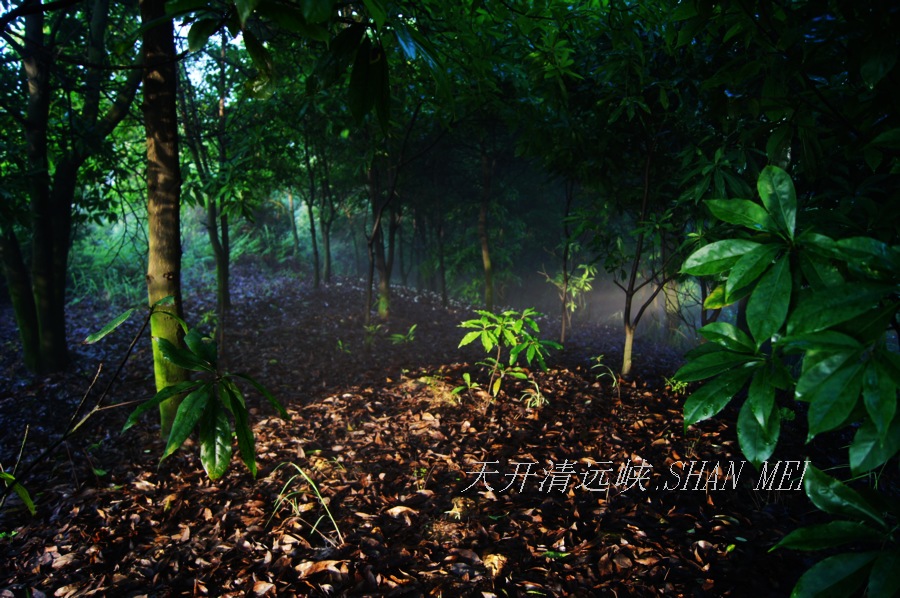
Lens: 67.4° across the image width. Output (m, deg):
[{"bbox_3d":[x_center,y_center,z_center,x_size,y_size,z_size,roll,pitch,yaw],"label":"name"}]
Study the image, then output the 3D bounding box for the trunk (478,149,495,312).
[{"bbox_3d":[0.557,-1.046,10.300,0.210,2.505,0.200,0,5,0],"label":"trunk"}]

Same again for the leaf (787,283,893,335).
[{"bbox_3d":[0.667,0.016,1.150,0.186,0.089,0.070,0,5,0],"label":"leaf"}]

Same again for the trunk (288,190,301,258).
[{"bbox_3d":[-4.151,-1.989,18.000,0.180,1.815,0.170,0,5,0],"label":"trunk"}]

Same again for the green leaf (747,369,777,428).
[{"bbox_3d":[0.578,0.186,1.250,0.056,0.122,0.050,0,5,0],"label":"green leaf"}]

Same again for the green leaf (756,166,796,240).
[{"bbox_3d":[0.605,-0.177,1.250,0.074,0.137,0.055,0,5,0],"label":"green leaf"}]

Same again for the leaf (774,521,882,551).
[{"bbox_3d":[0.646,0.403,1.150,0.180,0.055,0.070,1,5,6],"label":"leaf"}]

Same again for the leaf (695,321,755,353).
[{"bbox_3d":[0.523,0.073,1.280,0.112,0.053,0.070,1,5,6],"label":"leaf"}]

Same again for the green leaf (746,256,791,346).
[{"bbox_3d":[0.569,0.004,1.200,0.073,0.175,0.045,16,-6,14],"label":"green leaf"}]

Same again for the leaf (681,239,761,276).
[{"bbox_3d":[0.489,-0.075,1.220,0.145,0.069,0.060,0,5,0],"label":"leaf"}]

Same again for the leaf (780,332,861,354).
[{"bbox_3d":[0.661,0.077,1.200,0.148,0.045,0.070,1,5,6],"label":"leaf"}]

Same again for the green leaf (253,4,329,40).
[{"bbox_3d":[-0.306,-0.531,1.300,0.143,0.081,0.060,0,5,0],"label":"green leaf"}]

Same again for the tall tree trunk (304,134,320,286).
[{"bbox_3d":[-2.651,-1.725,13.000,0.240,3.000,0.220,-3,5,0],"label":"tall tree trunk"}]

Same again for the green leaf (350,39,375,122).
[{"bbox_3d":[-0.184,-0.458,1.400,0.055,0.175,0.045,0,5,0],"label":"green leaf"}]

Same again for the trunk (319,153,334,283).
[{"bbox_3d":[-2.473,-1.632,13.500,0.280,2.650,0.250,0,5,0],"label":"trunk"}]

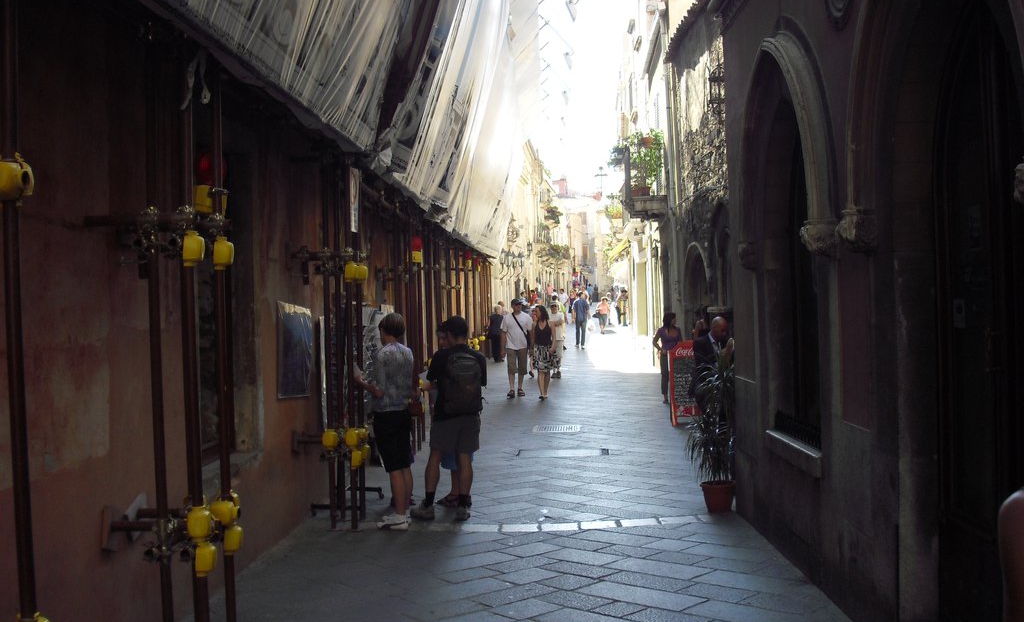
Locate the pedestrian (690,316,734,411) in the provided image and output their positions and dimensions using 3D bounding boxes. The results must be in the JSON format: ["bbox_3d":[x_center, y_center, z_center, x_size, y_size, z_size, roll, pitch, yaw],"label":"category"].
[{"bbox_3d":[2.312,0.864,12.900,0.460,1.613,0.500,-1,1,30],"label":"pedestrian"}]

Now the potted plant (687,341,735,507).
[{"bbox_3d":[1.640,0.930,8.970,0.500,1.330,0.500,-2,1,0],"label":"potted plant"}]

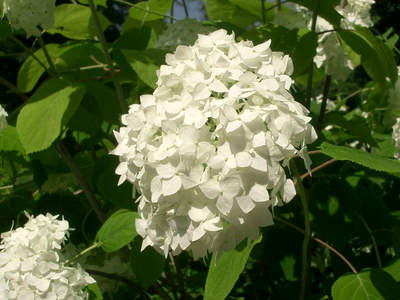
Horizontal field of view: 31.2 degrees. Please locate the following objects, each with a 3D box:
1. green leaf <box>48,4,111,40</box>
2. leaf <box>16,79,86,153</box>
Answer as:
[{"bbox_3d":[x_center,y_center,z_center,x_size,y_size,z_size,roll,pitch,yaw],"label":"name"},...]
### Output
[{"bbox_3d":[-0.128,-0.134,0.760,0.076,0.020,0.055,-13,-38,-18],"label":"green leaf"},{"bbox_3d":[-0.138,-0.031,0.660,0.058,0.092,0.020,27,-28,19],"label":"leaf"}]

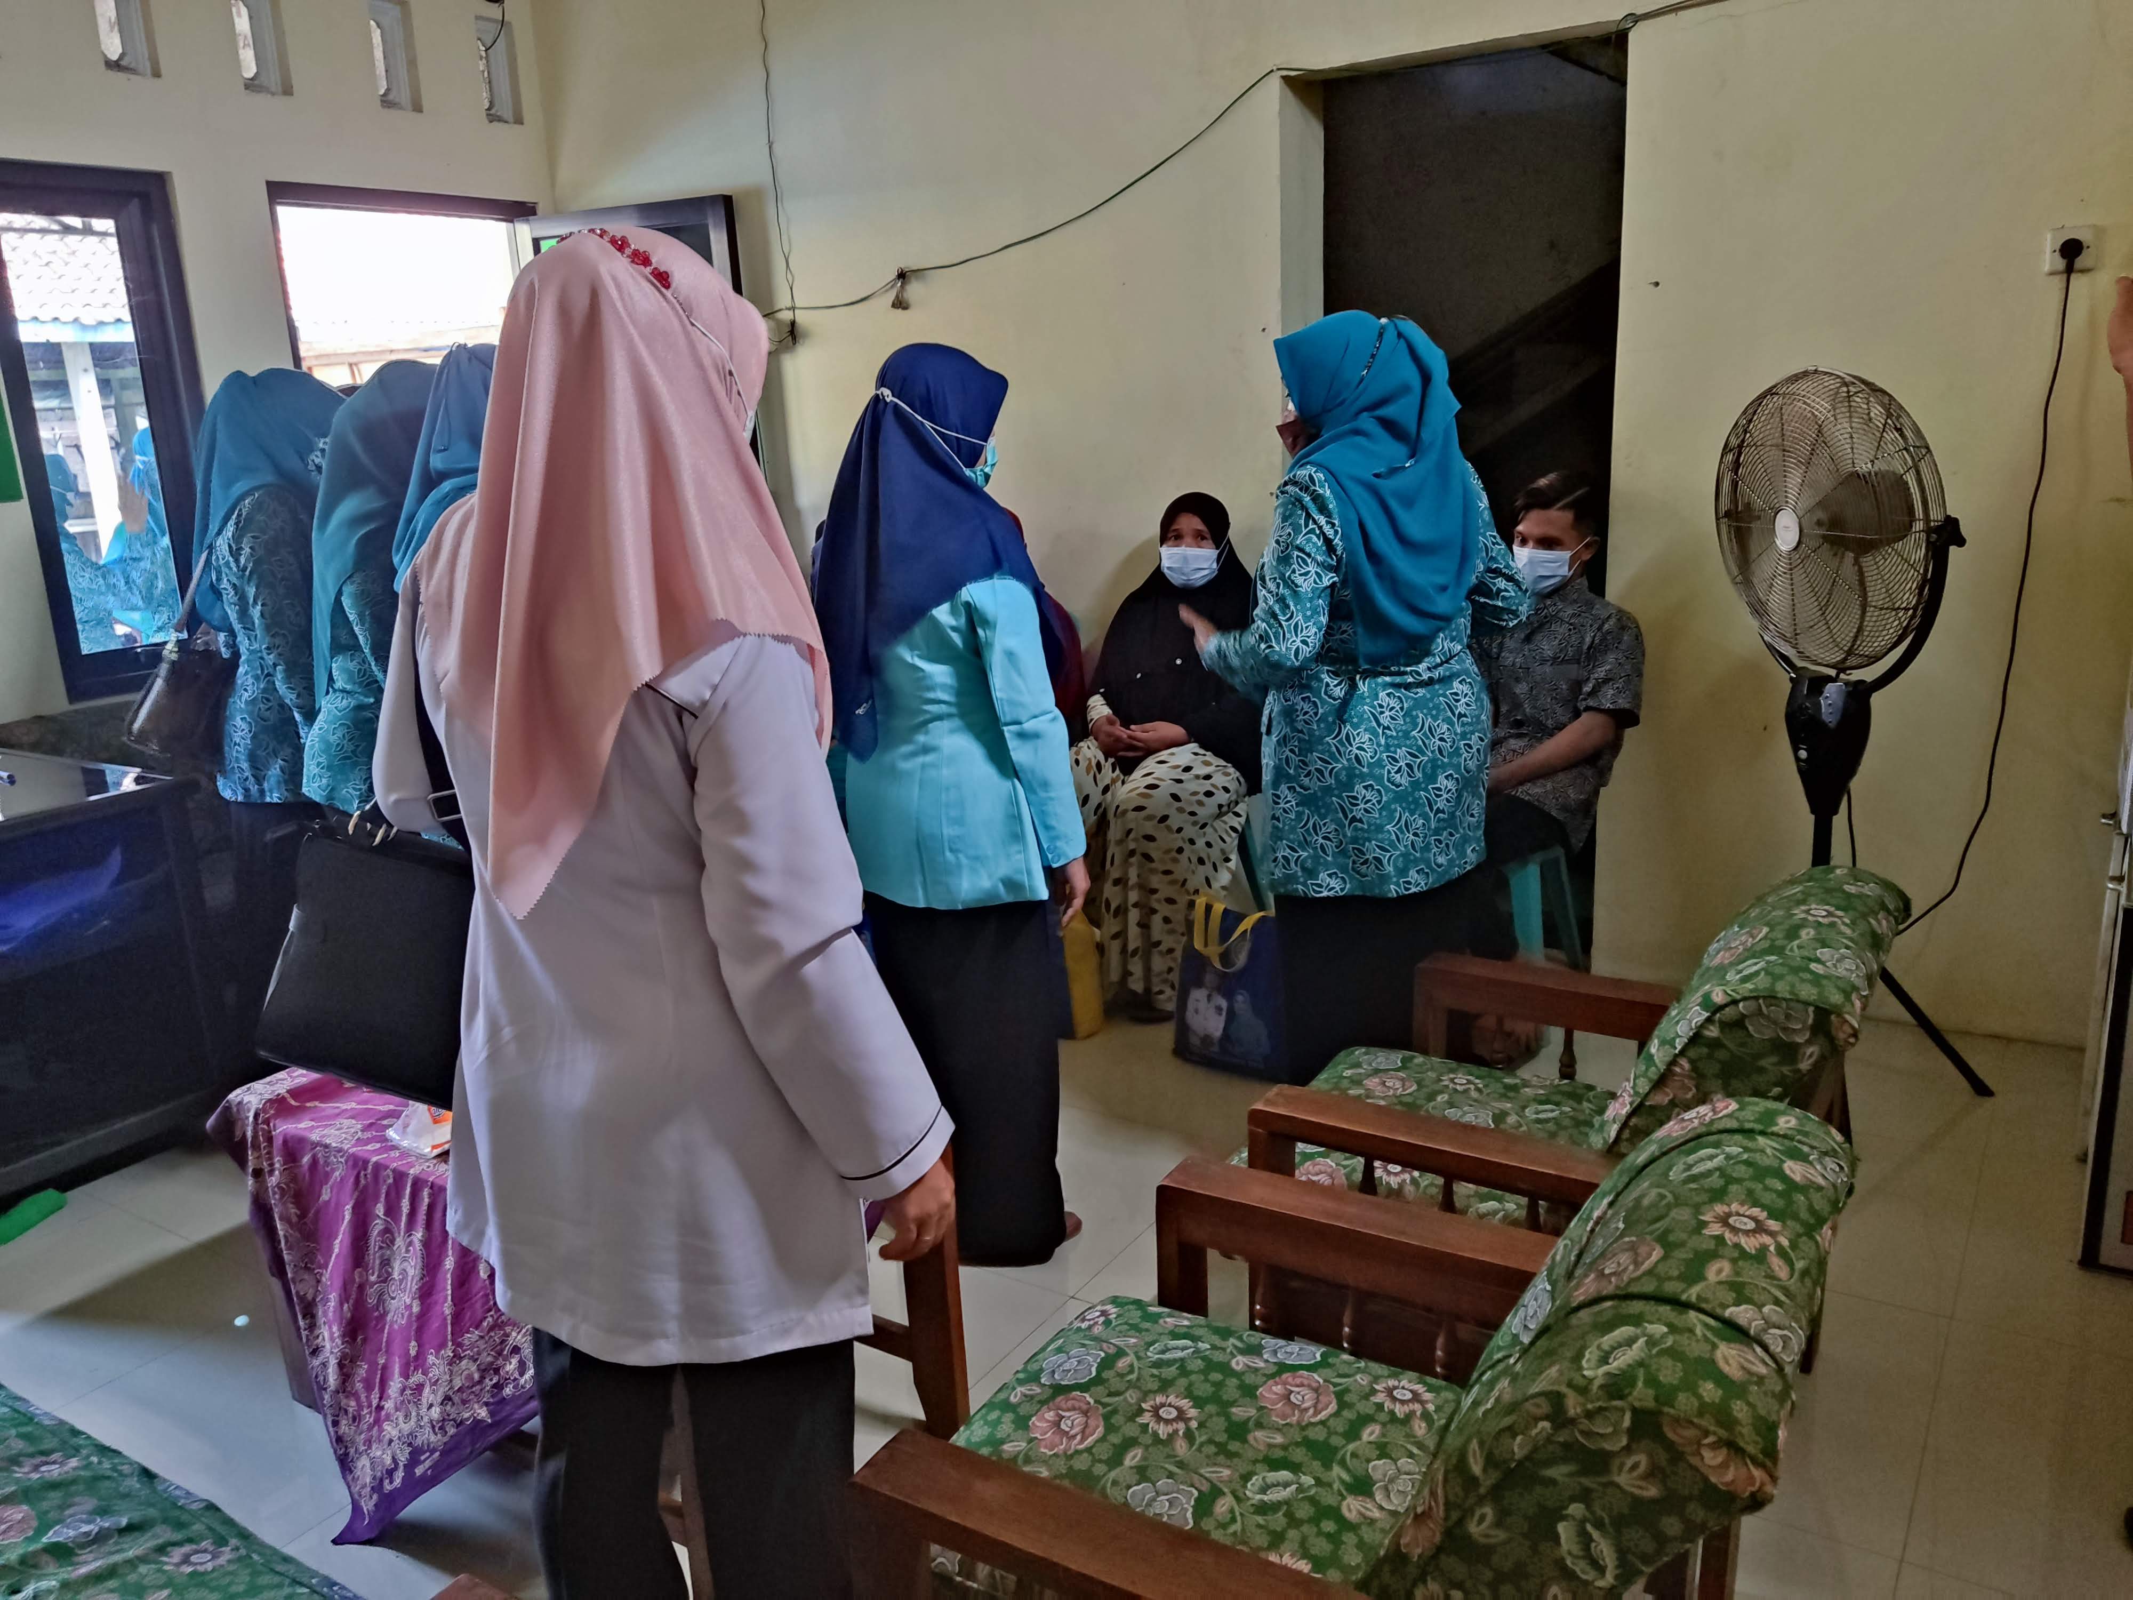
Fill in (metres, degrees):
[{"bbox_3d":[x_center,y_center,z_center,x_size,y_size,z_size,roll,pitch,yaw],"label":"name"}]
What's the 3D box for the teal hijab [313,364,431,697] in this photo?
[{"bbox_3d":[-1.293,-0.525,3.036,0.370,0.650,0.400,-16,19,-42],"label":"teal hijab"}]

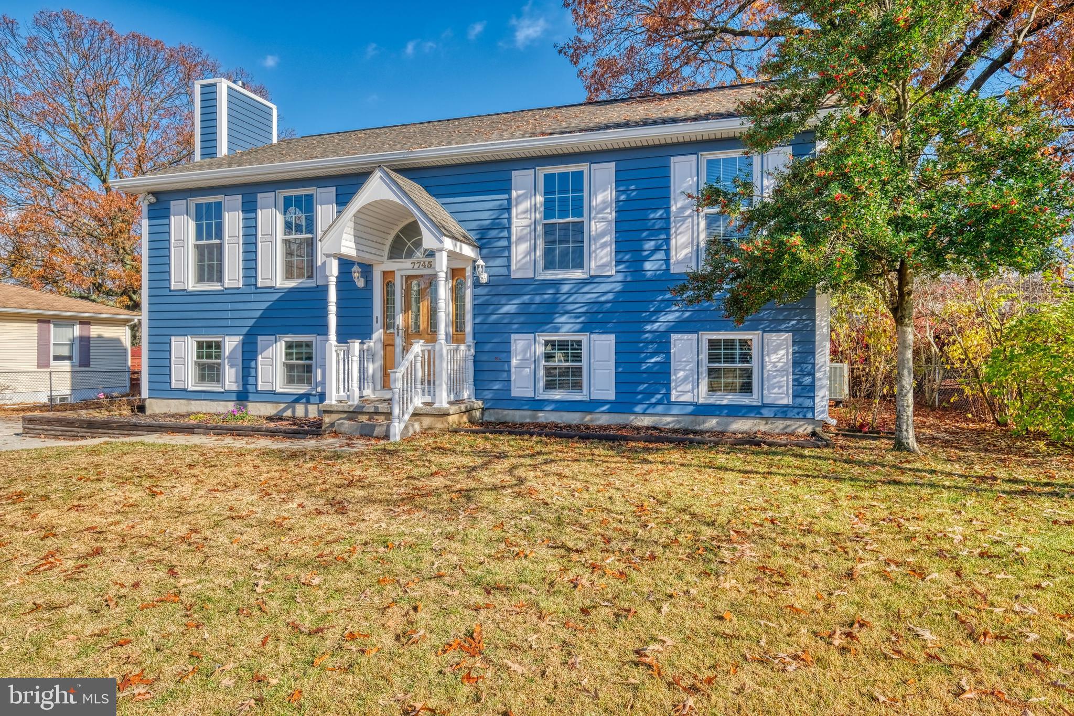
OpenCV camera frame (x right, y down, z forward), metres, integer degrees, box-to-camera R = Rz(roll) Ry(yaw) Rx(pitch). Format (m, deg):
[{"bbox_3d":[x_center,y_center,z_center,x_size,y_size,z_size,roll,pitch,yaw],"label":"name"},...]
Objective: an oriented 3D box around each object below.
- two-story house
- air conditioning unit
[{"bbox_3d":[-0.973,-2.671,13.817,13.250,7.480,11.000,0,0,16],"label":"two-story house"},{"bbox_3d":[5.179,0.402,10.451,0.340,0.626,0.840,0,0,16],"label":"air conditioning unit"}]

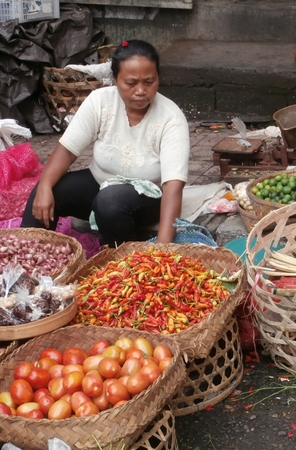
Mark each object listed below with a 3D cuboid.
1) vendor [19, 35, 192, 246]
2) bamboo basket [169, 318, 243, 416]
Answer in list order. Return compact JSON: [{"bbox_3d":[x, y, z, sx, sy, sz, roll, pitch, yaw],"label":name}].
[{"bbox_3d":[-0.090,-0.205,3.470,0.570,0.840,0.620,-3,21,13],"label":"vendor"},{"bbox_3d":[0.035,0.338,2.855,0.460,0.230,0.460,-8,20,0],"label":"bamboo basket"}]

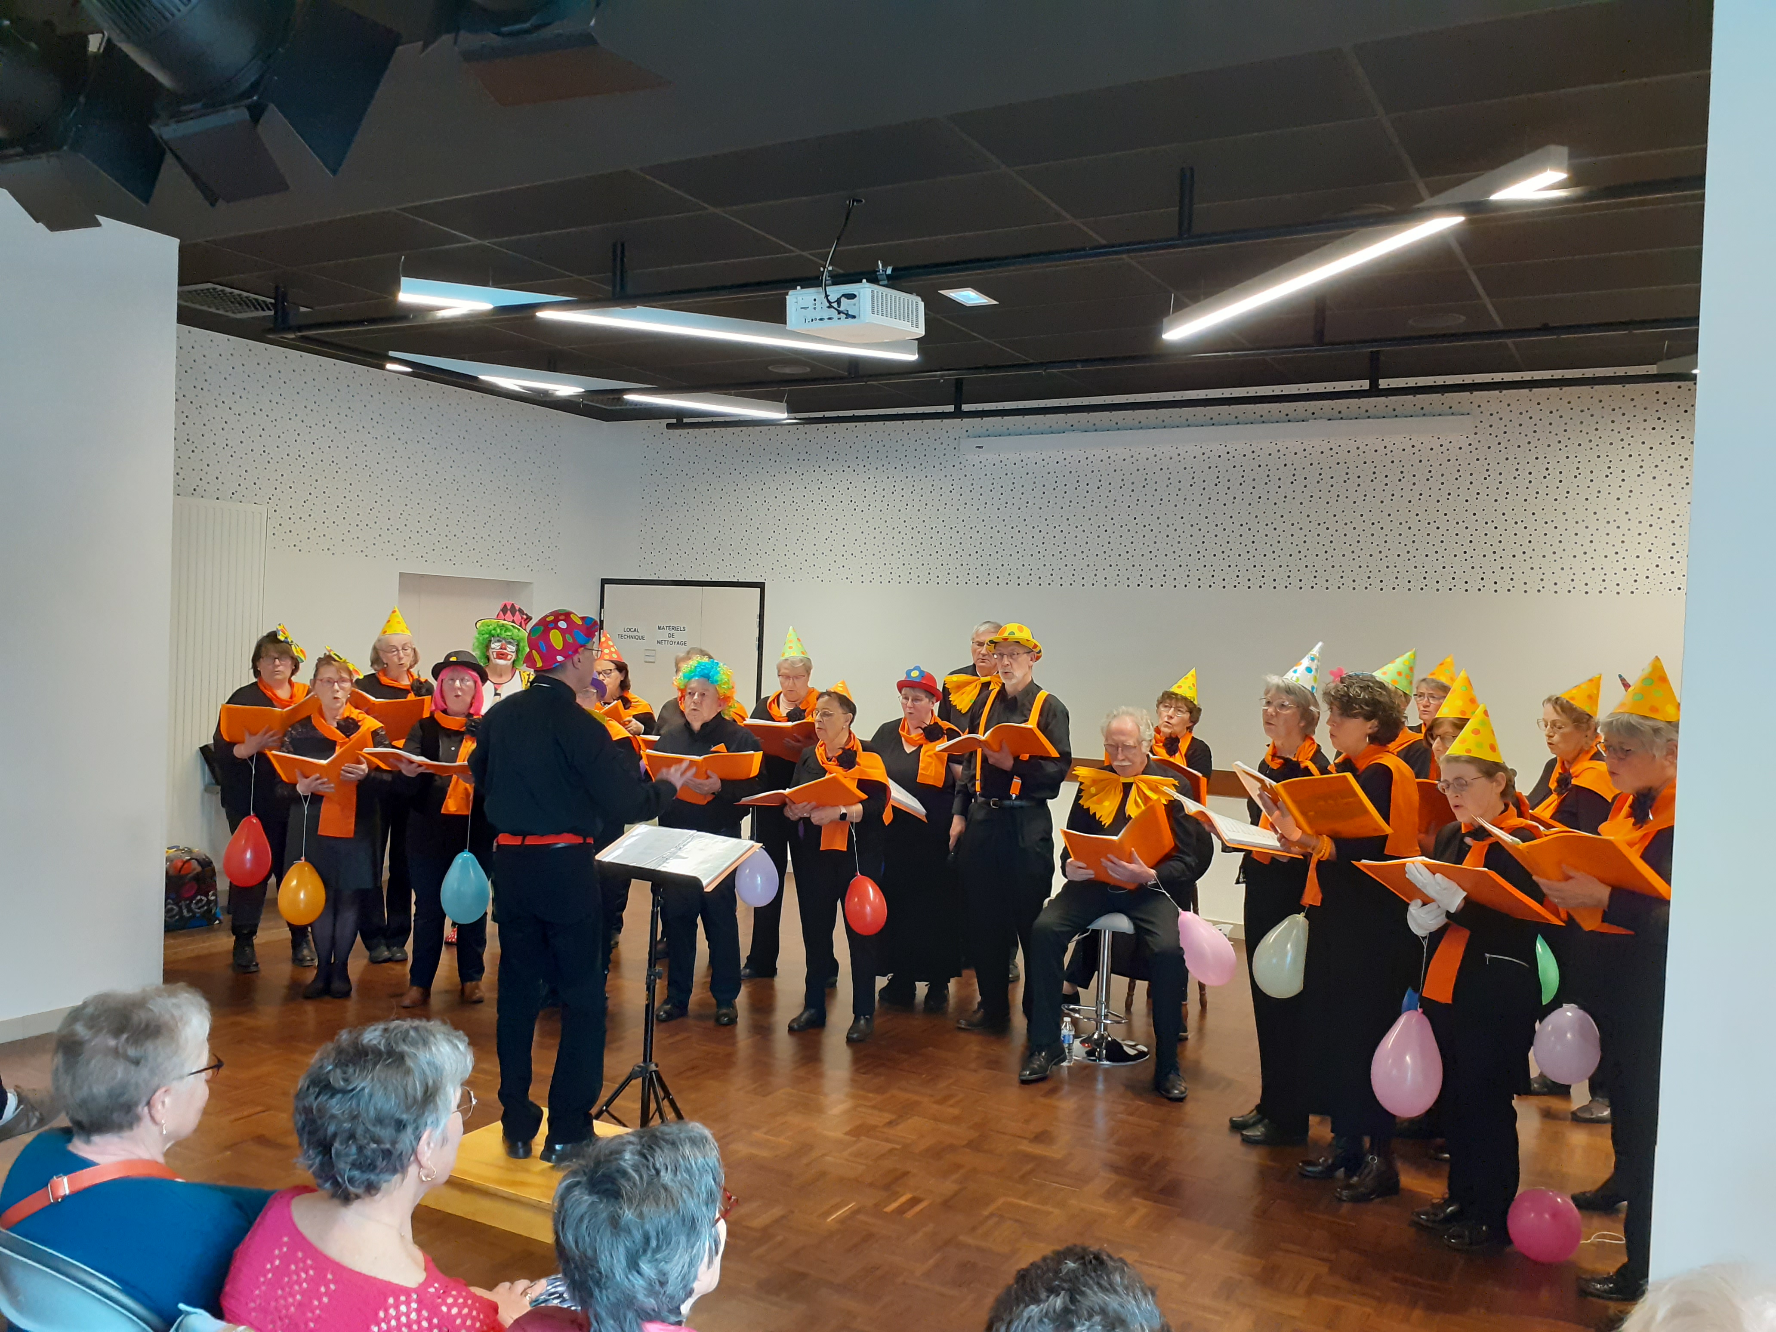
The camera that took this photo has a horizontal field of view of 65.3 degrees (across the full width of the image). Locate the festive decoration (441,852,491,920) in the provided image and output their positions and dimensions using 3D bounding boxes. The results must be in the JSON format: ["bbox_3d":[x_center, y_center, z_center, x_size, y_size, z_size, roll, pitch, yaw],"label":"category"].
[{"bbox_3d":[-1.876,0.979,6.150,0.213,0.313,0.213,2,1,-17],"label":"festive decoration"}]

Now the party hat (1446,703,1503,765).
[{"bbox_3d":[1.784,0.206,4.200,0.160,0.175,0.160,11,-5,-30],"label":"party hat"}]

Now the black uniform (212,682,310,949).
[{"bbox_3d":[-3.110,0.741,6.878,0.500,1.310,0.400,1,2,-25],"label":"black uniform"}]

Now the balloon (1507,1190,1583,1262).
[{"bbox_3d":[1.925,1.645,4.060,0.210,0.215,0.230,3,1,25],"label":"balloon"}]

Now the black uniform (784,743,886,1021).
[{"bbox_3d":[-0.231,0.938,6.240,0.440,1.270,0.300,3,2,30],"label":"black uniform"}]

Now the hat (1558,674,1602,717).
[{"bbox_3d":[2.735,0.116,5.480,0.160,0.170,0.160,31,-21,0],"label":"hat"}]

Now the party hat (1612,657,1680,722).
[{"bbox_3d":[2.232,0.072,4.080,0.190,0.185,0.190,8,-7,0],"label":"party hat"}]

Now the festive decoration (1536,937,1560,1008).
[{"bbox_3d":[2.518,1.171,5.400,0.205,0.310,0.205,3,1,25],"label":"festive decoration"}]

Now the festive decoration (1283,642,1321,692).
[{"bbox_3d":[1.539,0.004,5.150,0.145,0.175,0.145,25,-18,6],"label":"festive decoration"}]

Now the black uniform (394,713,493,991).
[{"bbox_3d":[-2.023,0.857,6.360,0.480,1.280,0.360,2,1,-21],"label":"black uniform"}]

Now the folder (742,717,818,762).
[{"bbox_3d":[-0.447,0.356,6.790,0.460,0.070,0.310,-8,-36,0],"label":"folder"}]

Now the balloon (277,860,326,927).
[{"bbox_3d":[-2.618,1.014,6.194,0.215,0.295,0.215,2,1,0],"label":"balloon"}]

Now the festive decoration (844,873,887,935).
[{"bbox_3d":[-0.095,1.028,5.950,0.185,0.262,0.185,-7,0,-1],"label":"festive decoration"}]

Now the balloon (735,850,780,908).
[{"bbox_3d":[-0.646,1.045,6.863,0.215,0.285,0.215,2,1,0],"label":"balloon"}]

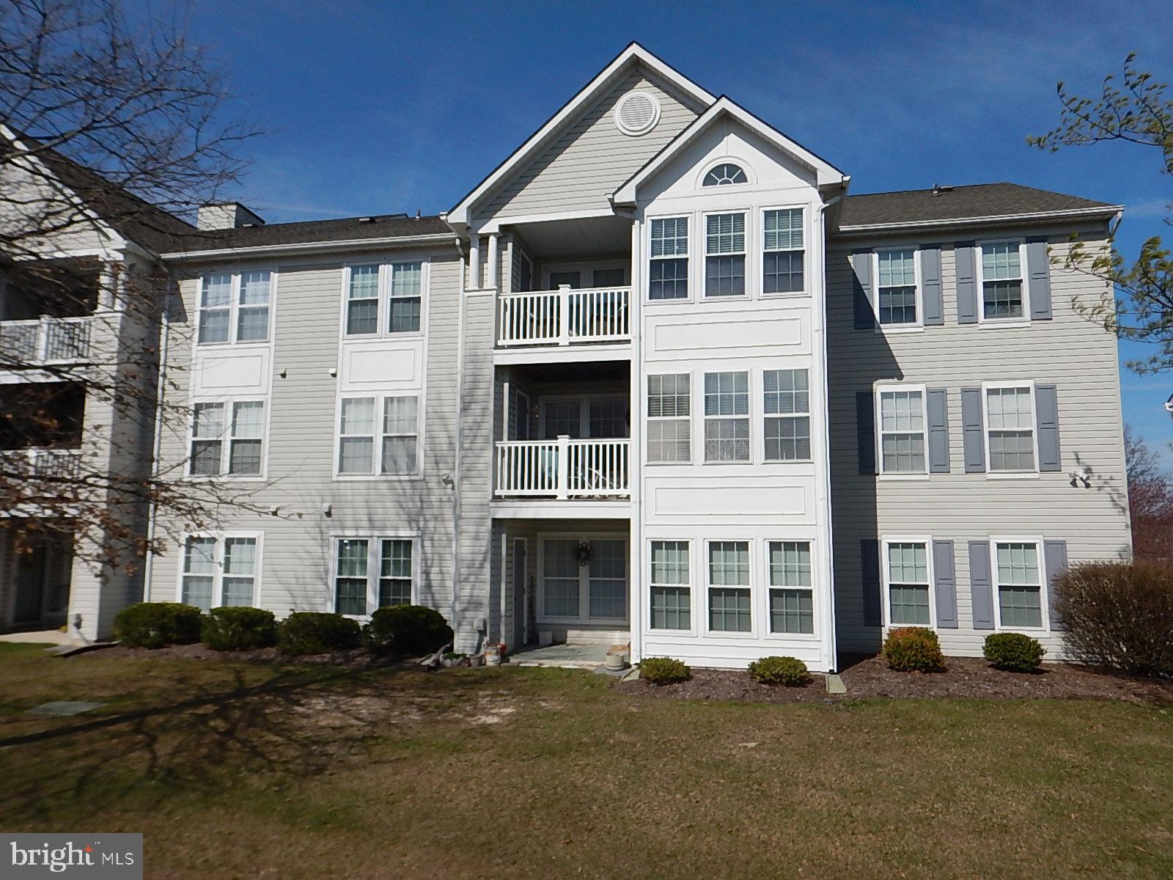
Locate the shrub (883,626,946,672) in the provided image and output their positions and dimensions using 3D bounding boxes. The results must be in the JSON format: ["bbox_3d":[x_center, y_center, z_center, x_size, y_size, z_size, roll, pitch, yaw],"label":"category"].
[{"bbox_3d":[5.537,3.501,13.715,0.990,0.700,0.950,-1,-7,12],"label":"shrub"}]

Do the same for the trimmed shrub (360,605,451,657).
[{"bbox_3d":[-3.251,3.460,14.891,1.580,0.860,1.280,-1,-8,12],"label":"trimmed shrub"}]

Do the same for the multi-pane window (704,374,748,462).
[{"bbox_3d":[2.356,-0.401,13.642,0.755,1.520,0.080,-1,-8,12],"label":"multi-pane window"}]

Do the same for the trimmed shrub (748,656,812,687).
[{"bbox_3d":[2.948,3.506,12.416,0.880,0.400,0.850,-1,-8,12],"label":"trimmed shrub"}]

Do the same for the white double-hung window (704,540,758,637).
[{"bbox_3d":[2.337,2.405,13.259,0.837,1.588,0.080,-1,-8,12],"label":"white double-hung window"}]

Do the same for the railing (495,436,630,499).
[{"bbox_3d":[-0.410,0.500,14.825,2.630,1.159,0.160,-1,-7,12],"label":"railing"}]

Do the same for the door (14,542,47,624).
[{"bbox_3d":[-12.793,3.231,18.739,0.100,1.920,0.840,-1,-7,12],"label":"door"}]

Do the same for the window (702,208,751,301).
[{"bbox_3d":[2.389,-3.170,13.976,0.828,1.638,0.080,-1,-8,12],"label":"window"}]

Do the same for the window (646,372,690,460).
[{"bbox_3d":[1.417,-0.384,13.987,0.742,1.545,0.100,-1,-7,12],"label":"window"}]

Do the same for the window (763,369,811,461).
[{"bbox_3d":[3.344,-0.414,13.560,0.771,1.553,0.090,-1,-7,12],"label":"window"}]

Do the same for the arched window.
[{"bbox_3d":[2.427,-4.665,14.277,0.777,0.421,0.100,-1,-7,12],"label":"arched window"}]

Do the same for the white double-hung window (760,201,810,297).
[{"bbox_3d":[3.391,-3.232,13.912,0.867,1.666,0.100,-1,-7,12],"label":"white double-hung window"}]

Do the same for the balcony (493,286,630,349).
[{"bbox_3d":[-0.400,-2.309,15.000,2.560,1.152,0.150,-1,-8,12],"label":"balcony"}]

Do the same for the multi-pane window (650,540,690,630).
[{"bbox_3d":[1.387,2.405,13.484,0.687,1.461,0.080,-1,-8,12],"label":"multi-pane window"}]

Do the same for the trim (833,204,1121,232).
[{"bbox_3d":[7.342,-4.157,15.296,4.954,0.130,0.130,-1,-7,12],"label":"trim"}]

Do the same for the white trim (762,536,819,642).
[{"bbox_3d":[3.314,2.433,13.201,0.881,1.627,0.100,-1,-7,12],"label":"white trim"}]

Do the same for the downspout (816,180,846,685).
[{"bbox_3d":[4.114,-0.290,13.312,0.495,7.987,0.200,-1,-7,12],"label":"downspout"}]

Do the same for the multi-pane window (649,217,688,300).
[{"bbox_3d":[1.436,-3.159,14.200,0.692,1.470,0.080,-1,-8,12],"label":"multi-pane window"}]

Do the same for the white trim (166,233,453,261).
[{"bbox_3d":[-5.927,-4.029,17.005,6.806,0.148,0.130,-1,-7,12],"label":"white trim"}]

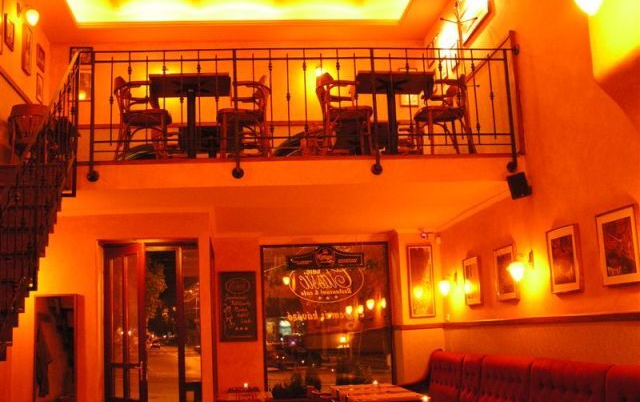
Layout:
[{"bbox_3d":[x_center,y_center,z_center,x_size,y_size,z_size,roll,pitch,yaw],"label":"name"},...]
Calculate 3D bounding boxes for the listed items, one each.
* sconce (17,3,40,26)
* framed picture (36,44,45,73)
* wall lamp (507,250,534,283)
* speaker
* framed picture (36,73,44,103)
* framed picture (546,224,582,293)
[{"bbox_3d":[-2.955,-1.887,7.139,0.215,0.245,0.140,-1,-11,-7],"label":"sconce"},{"bbox_3d":[-3.128,-1.600,7.925,0.030,0.245,0.310,-1,-11,-7],"label":"framed picture"},{"bbox_3d":[1.643,0.529,5.752,0.215,0.255,0.140,-1,-11,-7],"label":"wall lamp"},{"bbox_3d":[1.612,-0.112,5.697,0.160,0.200,0.140,-12,0,41],"label":"speaker"},{"bbox_3d":[-3.113,-1.249,7.869,0.030,0.285,0.250,-1,-11,-7],"label":"framed picture"},{"bbox_3d":[1.800,0.435,5.173,0.035,0.457,0.440,-1,-11,-7],"label":"framed picture"}]

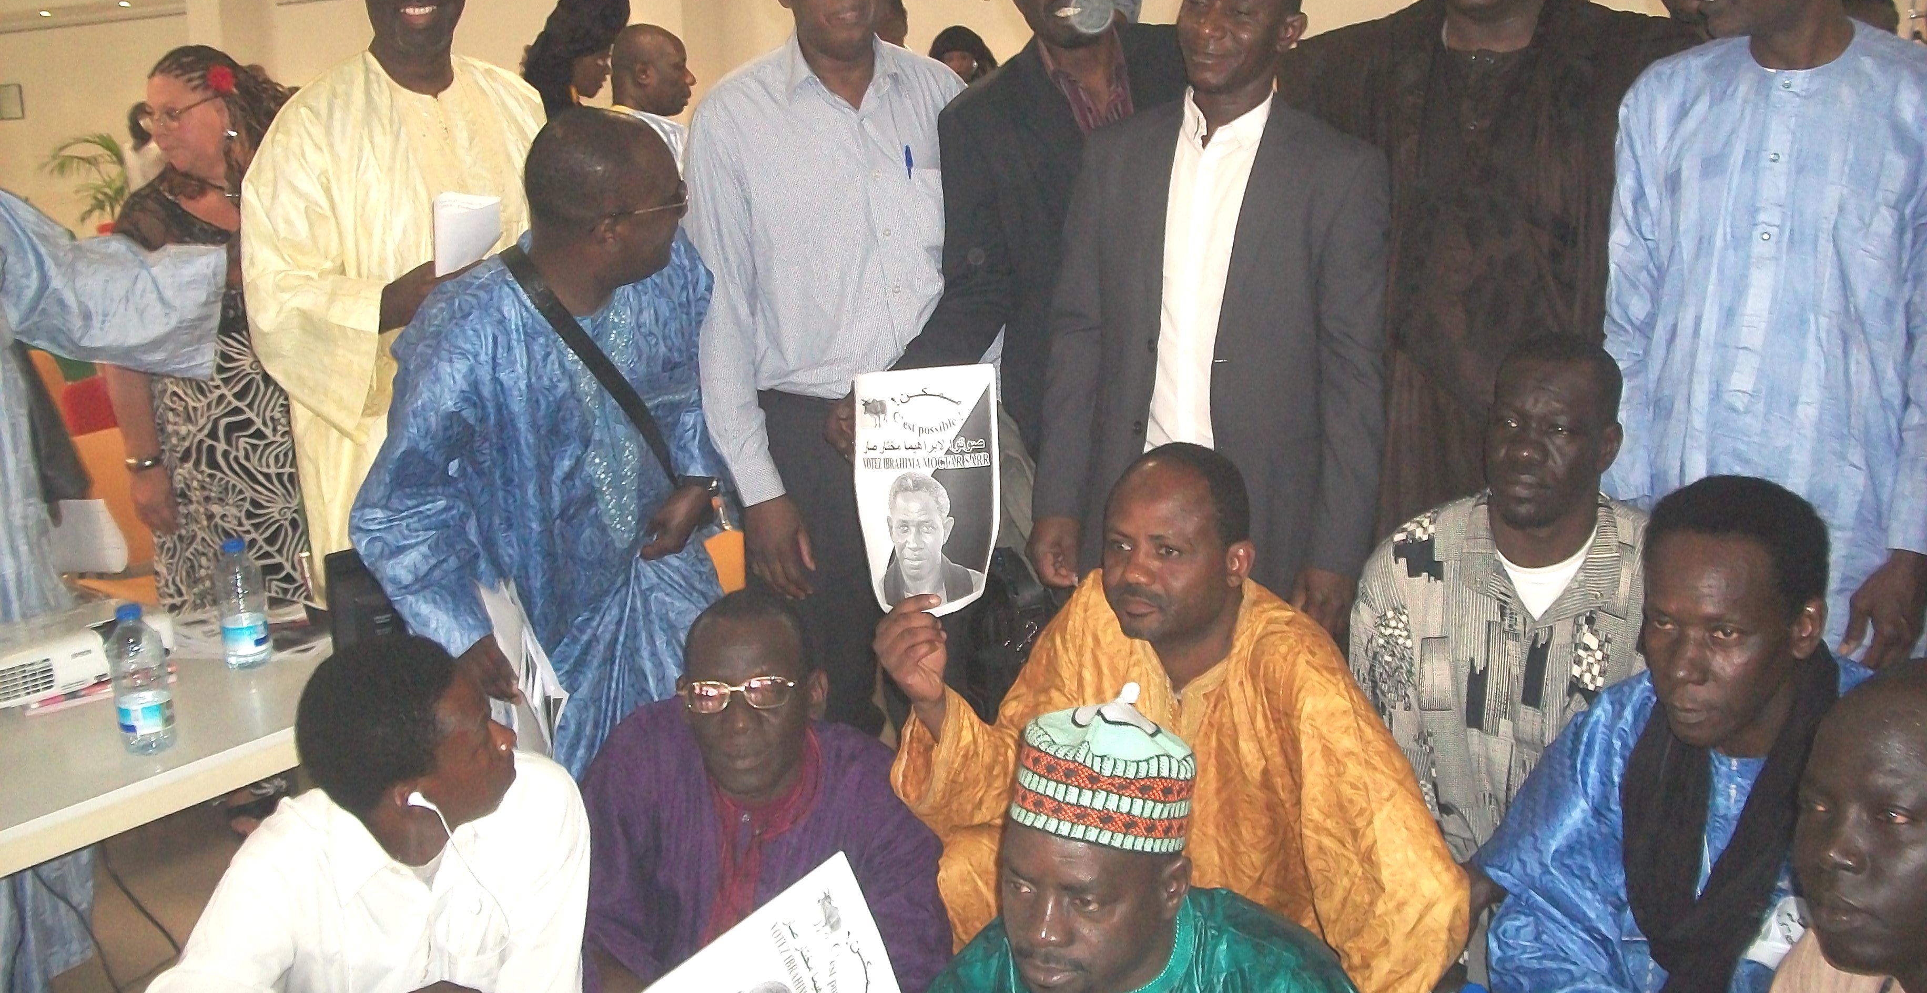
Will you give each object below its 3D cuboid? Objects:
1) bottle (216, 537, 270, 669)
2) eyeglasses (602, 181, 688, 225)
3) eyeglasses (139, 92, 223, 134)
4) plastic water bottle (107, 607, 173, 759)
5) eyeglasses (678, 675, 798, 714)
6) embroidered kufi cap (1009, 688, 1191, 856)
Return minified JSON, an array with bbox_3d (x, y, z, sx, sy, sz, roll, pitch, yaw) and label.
[{"bbox_3d":[-1.019,0.145,2.514,0.065,0.181,0.065,-2,13,0],"label":"bottle"},{"bbox_3d":[-0.442,-0.370,2.285,0.135,0.042,0.138,-15,17,-21],"label":"eyeglasses"},{"bbox_3d":[-1.424,-0.722,3.298,0.138,0.042,0.135,6,33,31],"label":"eyeglasses"},{"bbox_3d":[-1.014,0.220,2.189,0.065,0.181,0.065,-2,13,0],"label":"plastic water bottle"},{"bbox_3d":[-0.279,0.243,2.287,0.138,0.042,0.135,2,3,1],"label":"eyeglasses"},{"bbox_3d":[0.148,0.281,1.860,0.180,0.145,0.190,8,4,-1],"label":"embroidered kufi cap"}]

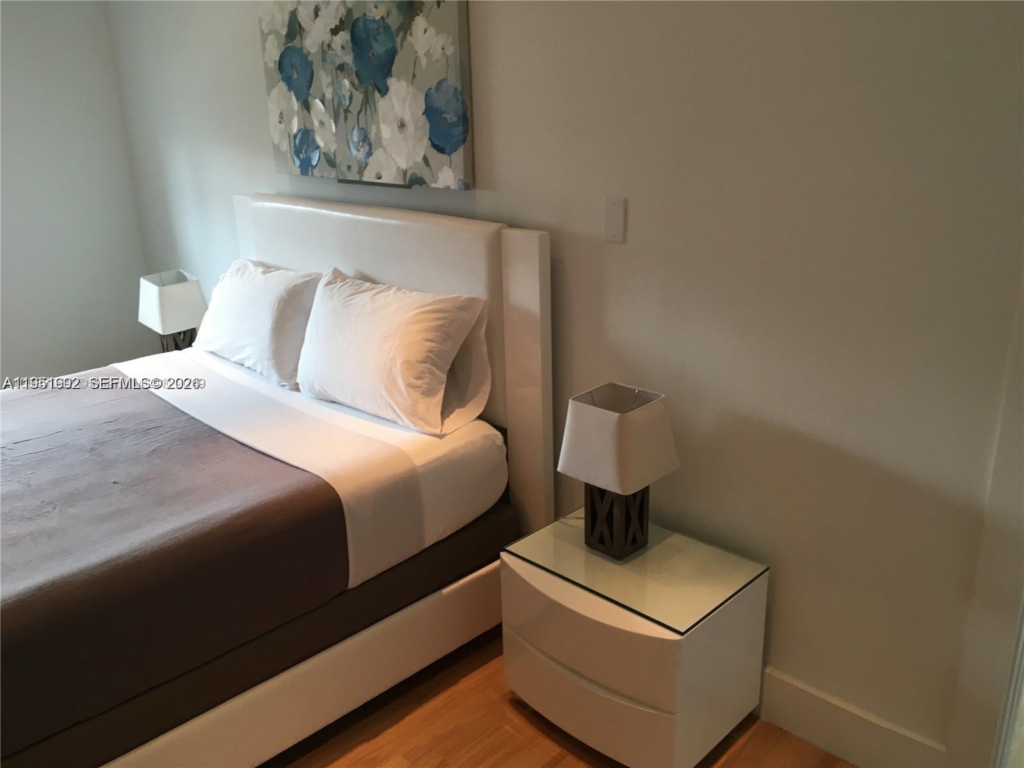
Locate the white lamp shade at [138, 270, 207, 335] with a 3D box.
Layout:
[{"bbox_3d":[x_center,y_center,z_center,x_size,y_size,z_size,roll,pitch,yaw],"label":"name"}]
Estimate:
[{"bbox_3d":[-1.413,-0.347,3.570,0.223,0.190,0.223,-18,30,-42],"label":"white lamp shade"}]

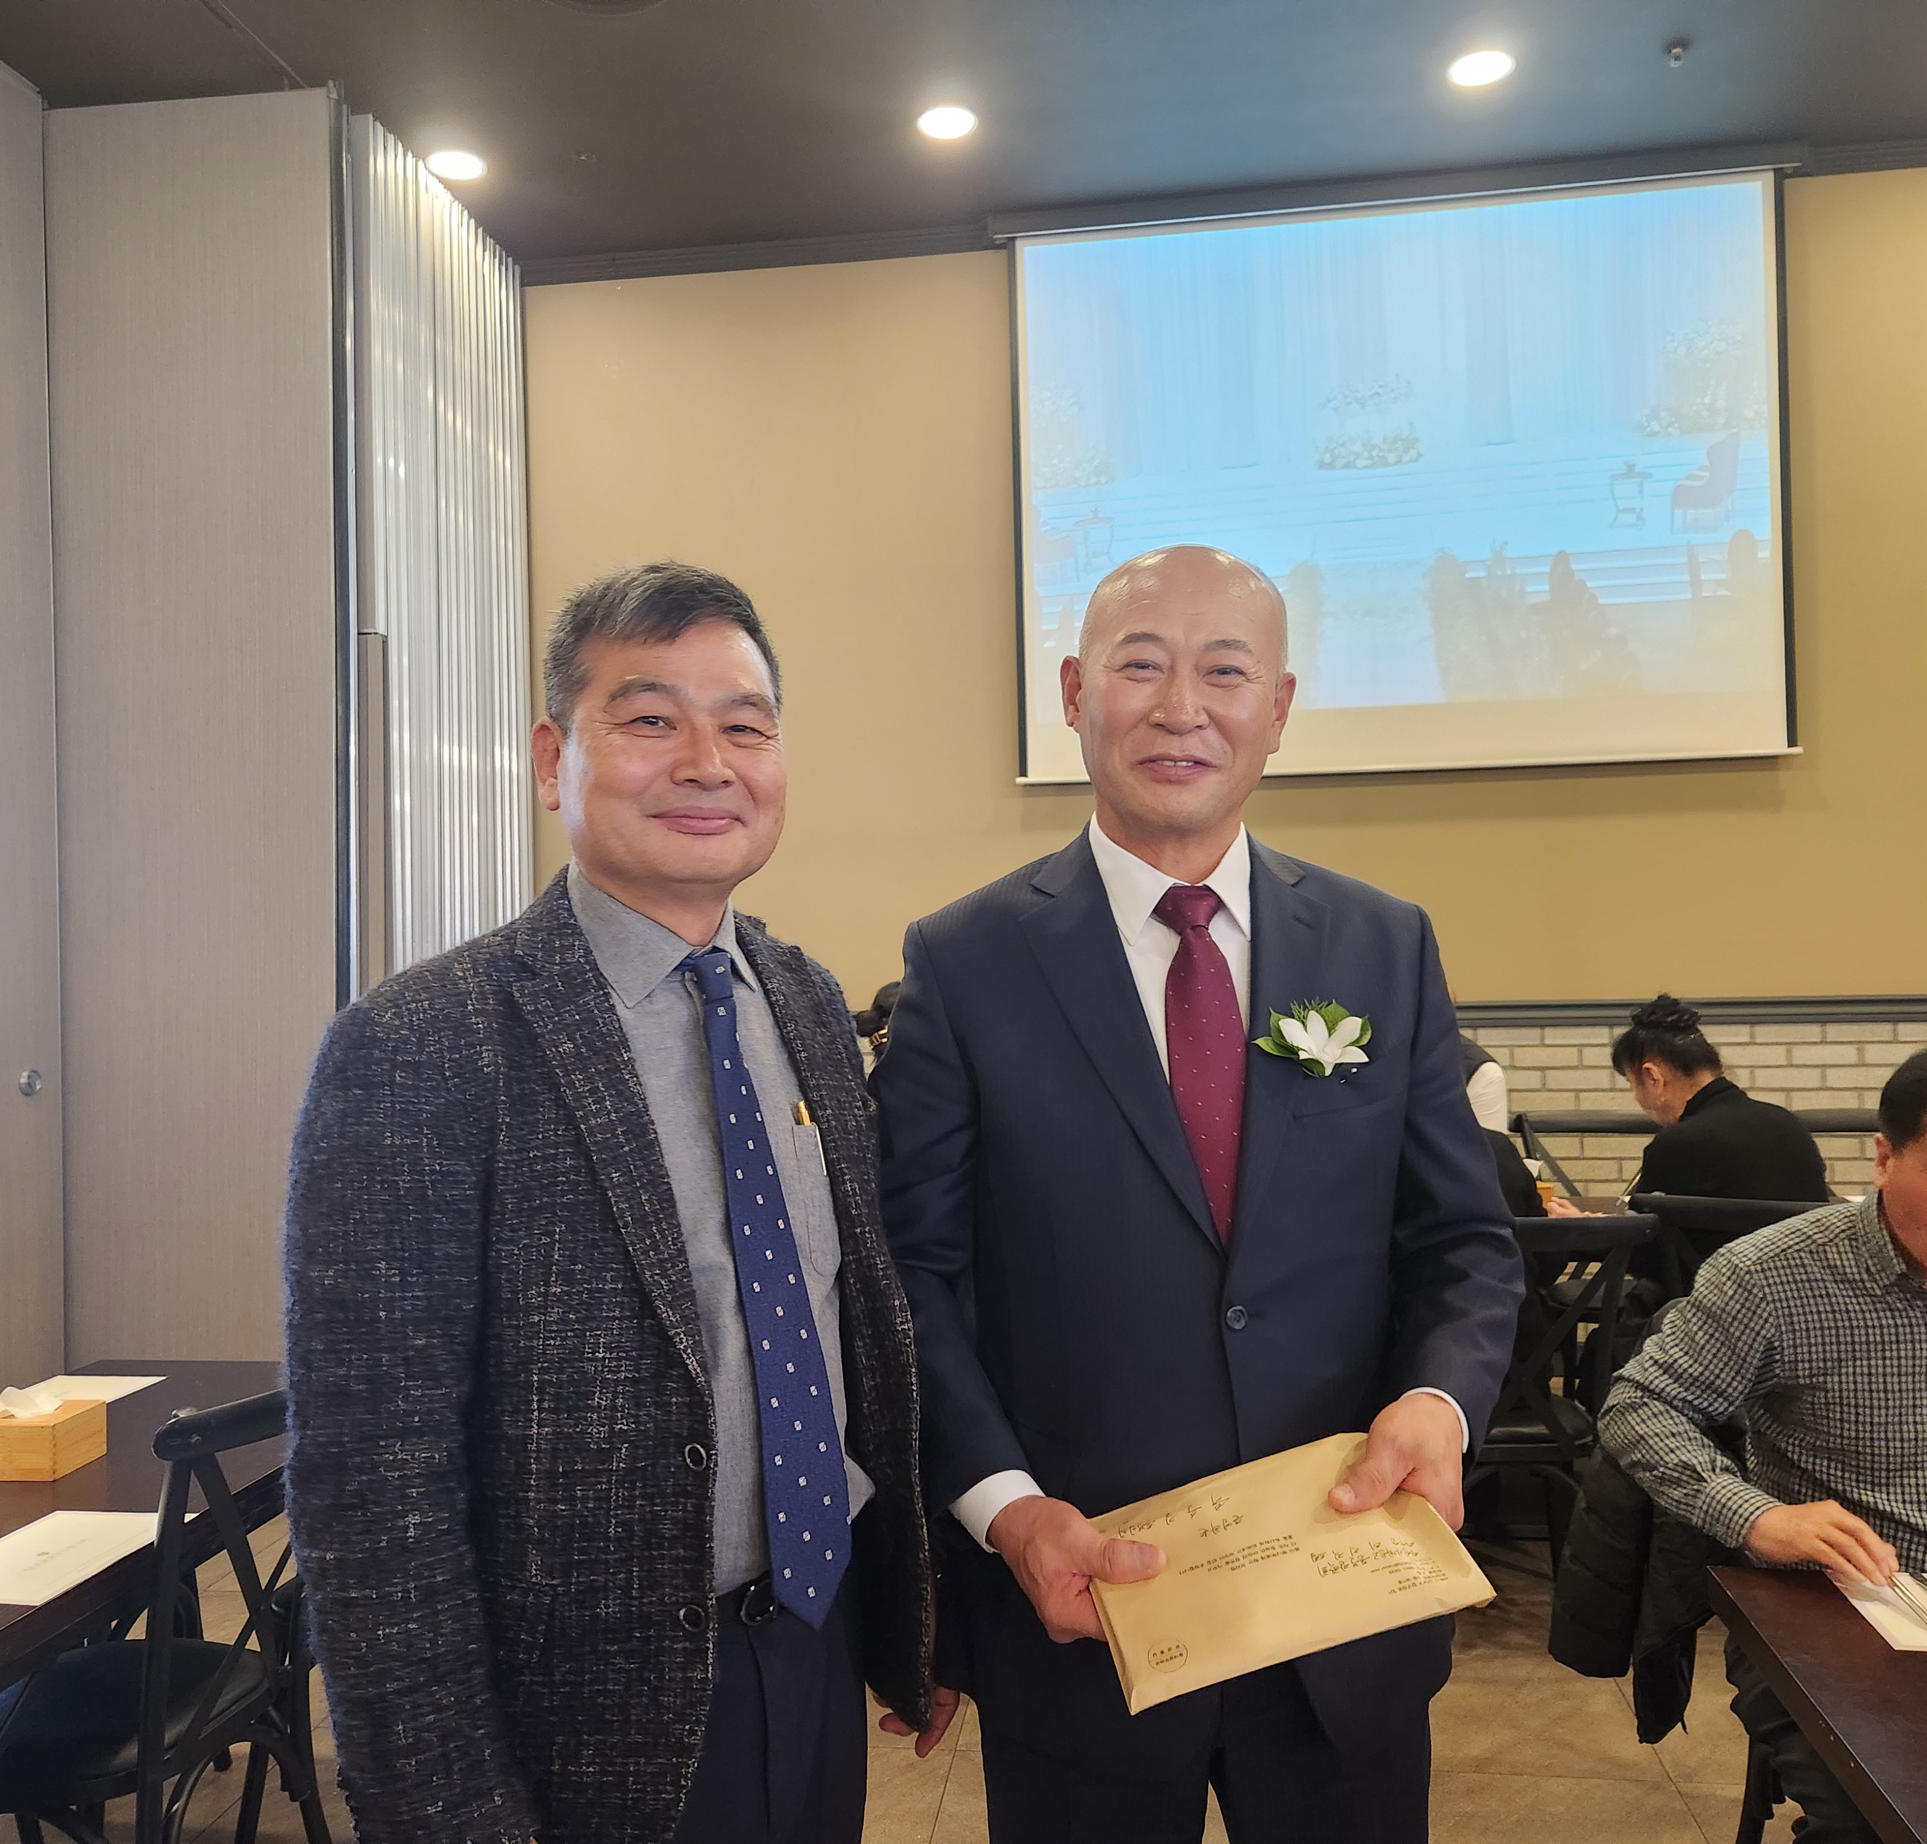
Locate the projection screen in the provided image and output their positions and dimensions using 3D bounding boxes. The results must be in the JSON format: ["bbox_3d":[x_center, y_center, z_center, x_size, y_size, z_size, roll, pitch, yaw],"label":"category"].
[{"bbox_3d":[1.268,-1.294,4.867,2.267,1.681,0.050,-1,0,9],"label":"projection screen"}]

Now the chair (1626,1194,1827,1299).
[{"bbox_3d":[1.651,0.987,3.430,0.470,0.880,0.510,-1,0,17],"label":"chair"}]

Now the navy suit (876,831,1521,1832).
[{"bbox_3d":[0.199,0.657,1.345,0.540,1.480,0.360,-1,0,0],"label":"navy suit"}]

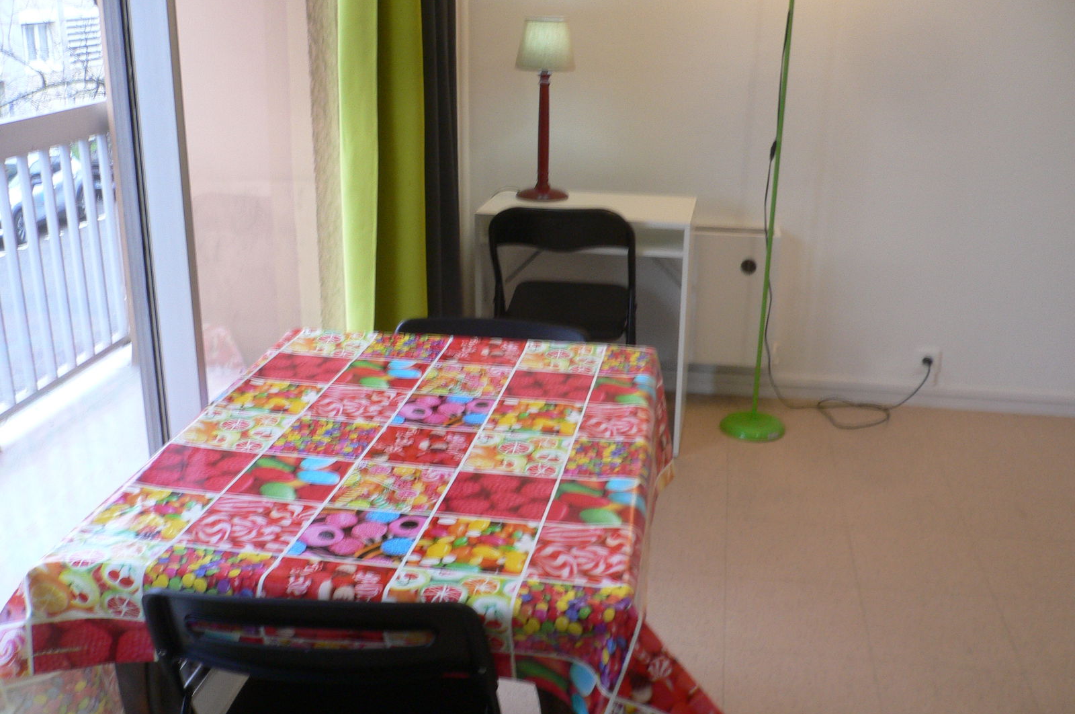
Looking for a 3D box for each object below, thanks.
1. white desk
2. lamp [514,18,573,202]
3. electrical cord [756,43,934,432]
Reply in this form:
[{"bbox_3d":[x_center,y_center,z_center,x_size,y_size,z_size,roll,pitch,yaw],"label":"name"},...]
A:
[{"bbox_3d":[0.164,-0.122,3.568,0.650,0.750,0.400,4,19,9],"label":"white desk"},{"bbox_3d":[0.020,-0.799,3.513,0.193,0.563,0.193,0,19,0],"label":"lamp"},{"bbox_3d":[1.037,-0.377,3.542,0.638,1.258,0.340,4,19,9],"label":"electrical cord"}]

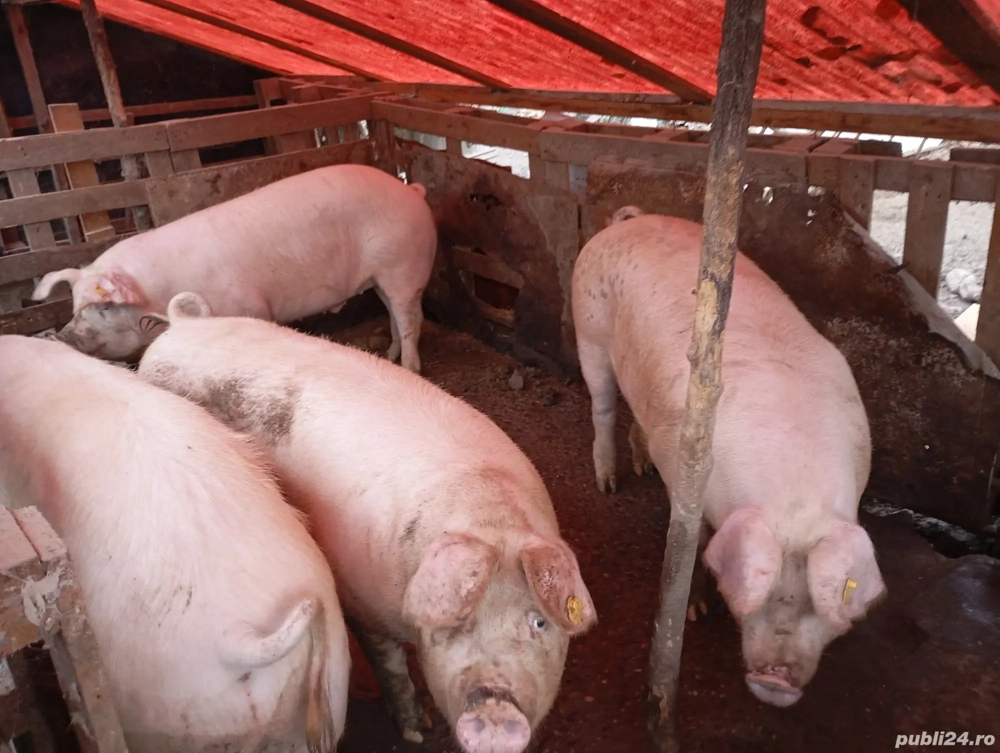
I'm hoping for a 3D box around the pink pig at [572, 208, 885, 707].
[{"bbox_3d":[0.461,0.135,1.940,0.440,0.810,1.360,-2,24,-5],"label":"pink pig"}]

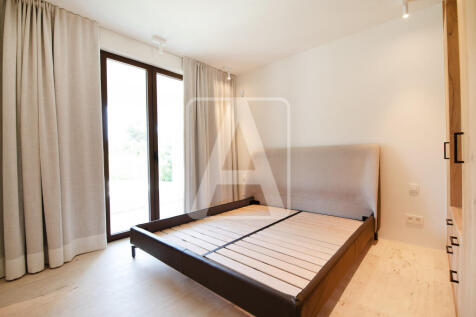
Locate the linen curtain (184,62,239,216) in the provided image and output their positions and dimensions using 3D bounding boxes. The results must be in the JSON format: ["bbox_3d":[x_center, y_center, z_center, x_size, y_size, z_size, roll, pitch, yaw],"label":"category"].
[{"bbox_3d":[-0.444,-0.269,3.754,0.160,2.631,1.206,-2,0,41],"label":"linen curtain"}]

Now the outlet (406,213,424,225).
[{"bbox_3d":[2.061,0.706,2.455,0.153,0.088,0.018,-2,0,42],"label":"outlet"}]

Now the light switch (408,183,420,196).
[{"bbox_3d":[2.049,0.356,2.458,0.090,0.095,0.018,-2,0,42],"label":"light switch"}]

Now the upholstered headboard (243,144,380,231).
[{"bbox_3d":[0.927,0.388,3.240,2.059,1.040,0.180,-2,0,41],"label":"upholstered headboard"}]

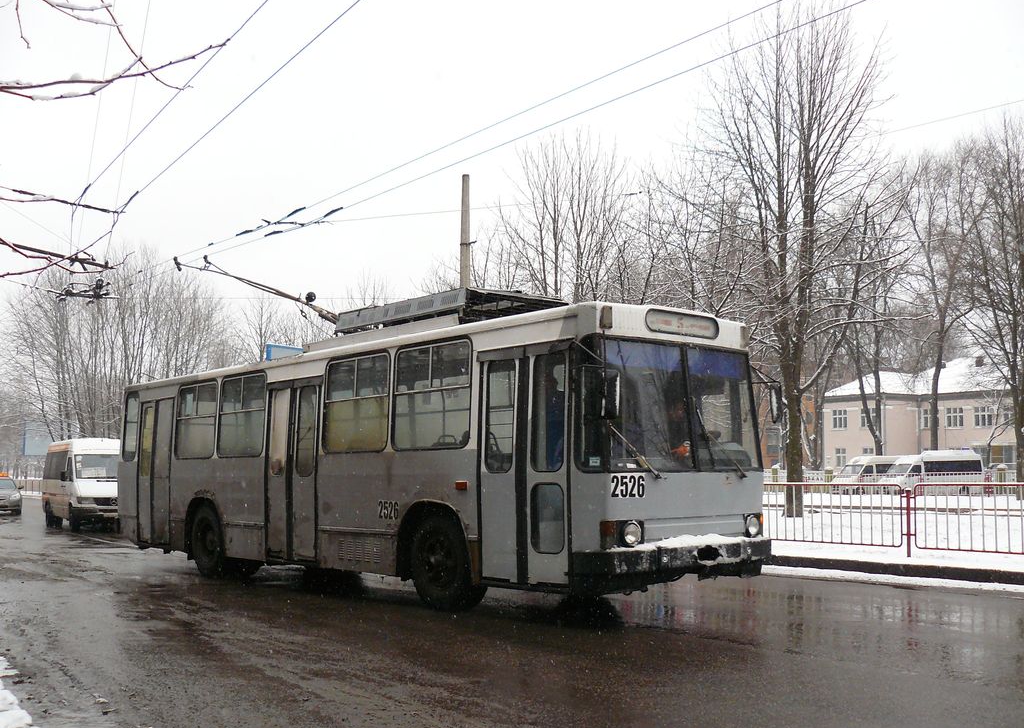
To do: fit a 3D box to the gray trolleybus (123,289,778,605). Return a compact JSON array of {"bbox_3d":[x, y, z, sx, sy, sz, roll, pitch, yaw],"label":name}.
[{"bbox_3d":[-1.982,1.259,14.515,2.500,3.400,11.450,5,-8,-40],"label":"gray trolleybus"}]

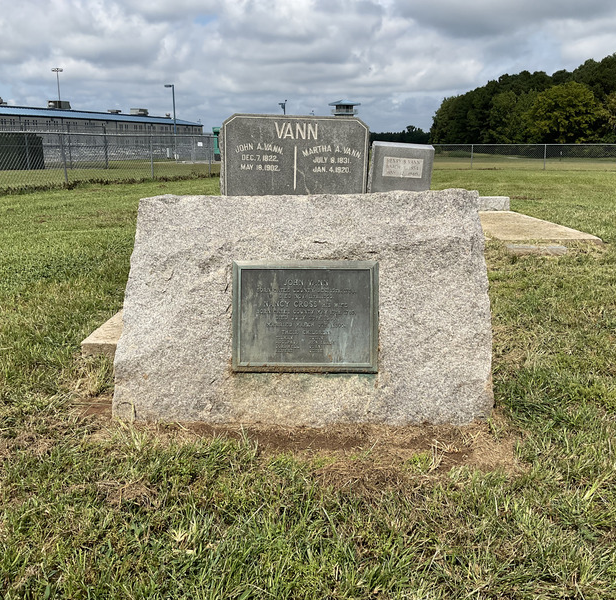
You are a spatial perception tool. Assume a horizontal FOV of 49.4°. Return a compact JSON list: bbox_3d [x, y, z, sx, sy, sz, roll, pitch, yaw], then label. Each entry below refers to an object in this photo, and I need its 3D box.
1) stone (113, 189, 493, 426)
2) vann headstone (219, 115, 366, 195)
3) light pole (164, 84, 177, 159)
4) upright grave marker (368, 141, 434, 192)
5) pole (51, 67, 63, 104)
[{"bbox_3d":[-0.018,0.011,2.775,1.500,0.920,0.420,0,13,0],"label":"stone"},{"bbox_3d":[-0.100,-0.823,5.147,1.100,1.130,0.280,1,13,-5],"label":"vann headstone"},{"bbox_3d":[-11.550,-14.802,56.105,0.950,6.200,0.300,0,13,0],"label":"light pole"},{"bbox_3d":[0.725,-0.765,5.315,0.460,0.900,0.240,3,13,-4],"label":"upright grave marker"},{"bbox_3d":[-53.400,-41.010,144.464,2.600,17.400,1.200,0,13,0],"label":"pole"}]

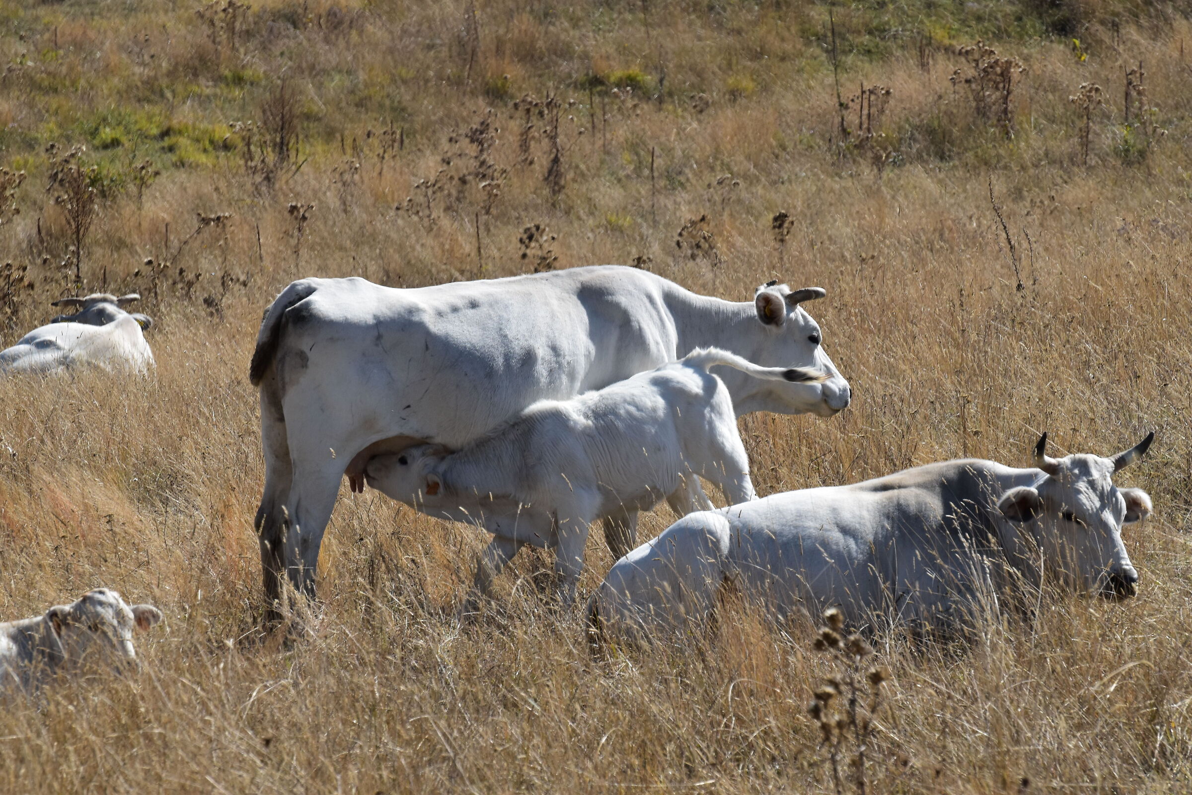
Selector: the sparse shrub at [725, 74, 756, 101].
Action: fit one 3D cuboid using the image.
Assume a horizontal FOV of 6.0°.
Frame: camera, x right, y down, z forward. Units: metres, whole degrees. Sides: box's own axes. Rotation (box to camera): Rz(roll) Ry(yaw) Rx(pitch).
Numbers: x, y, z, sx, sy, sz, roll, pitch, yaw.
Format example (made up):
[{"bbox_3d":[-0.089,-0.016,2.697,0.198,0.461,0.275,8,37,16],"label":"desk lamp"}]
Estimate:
[{"bbox_3d":[1.415,-3.042,112.000,0.301,0.274,0.286,0,2,0],"label":"sparse shrub"}]

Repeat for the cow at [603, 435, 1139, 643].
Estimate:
[{"bbox_3d":[1.038,0.568,43.000,2.100,0.870,0.900,0,2,10],"label":"cow"}]

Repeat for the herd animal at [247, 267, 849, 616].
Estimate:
[{"bbox_3d":[-0.140,0.206,46.000,2.460,1.450,0.660,-1,2,-17],"label":"herd animal"}]

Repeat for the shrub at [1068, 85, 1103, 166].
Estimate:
[{"bbox_3d":[4.125,-2.286,96.000,0.290,0.720,0.275,0,2,0],"label":"shrub"}]

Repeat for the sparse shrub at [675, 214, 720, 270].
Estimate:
[{"bbox_3d":[0.659,-0.997,73.854,0.301,0.367,0.286,0,2,0],"label":"sparse shrub"}]

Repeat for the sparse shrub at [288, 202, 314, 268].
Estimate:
[{"bbox_3d":[-1.912,-1.044,73.980,0.175,0.446,0.166,0,2,0],"label":"sparse shrub"}]

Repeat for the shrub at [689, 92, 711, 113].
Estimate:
[{"bbox_3d":[0.973,-2.749,107.000,0.209,0.227,0.199,0,2,0],"label":"shrub"}]

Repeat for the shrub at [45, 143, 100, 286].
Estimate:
[{"bbox_3d":[-3.284,-1.140,71.664,0.345,0.912,0.327,0,2,0],"label":"shrub"}]

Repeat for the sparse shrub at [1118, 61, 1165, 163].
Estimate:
[{"bbox_3d":[4.366,-2.270,91.387,0.380,0.842,0.361,0,2,0],"label":"sparse shrub"}]

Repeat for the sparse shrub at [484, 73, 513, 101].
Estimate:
[{"bbox_3d":[-0.959,-3.046,112.000,0.283,0.283,0.269,0,2,0],"label":"sparse shrub"}]

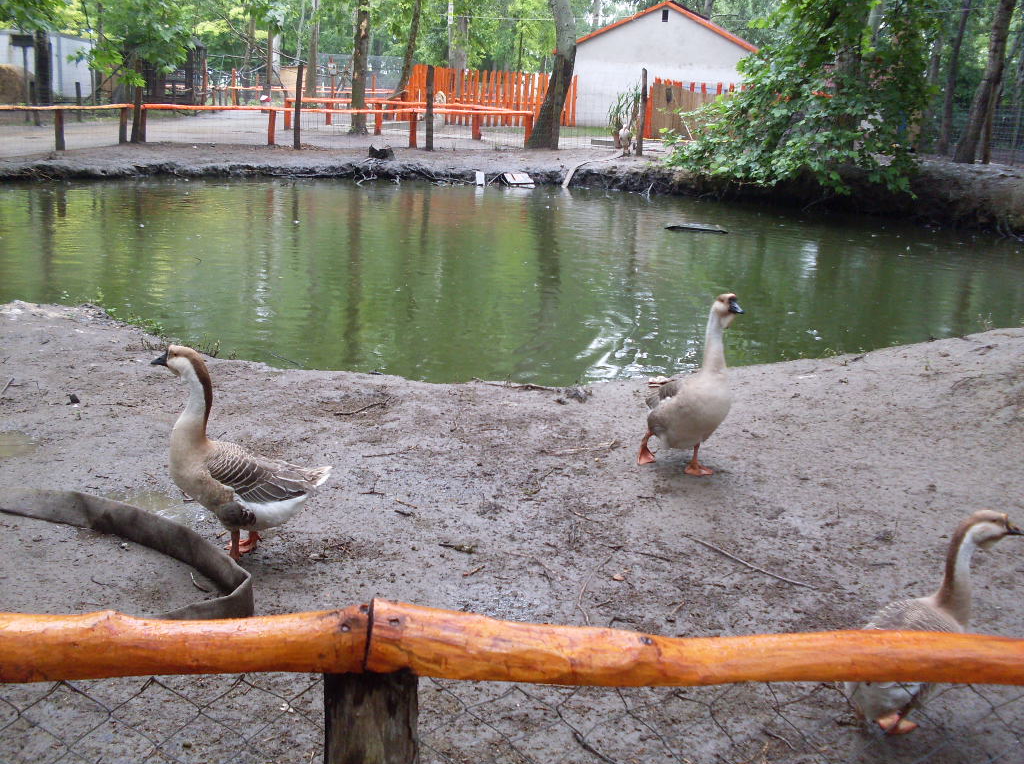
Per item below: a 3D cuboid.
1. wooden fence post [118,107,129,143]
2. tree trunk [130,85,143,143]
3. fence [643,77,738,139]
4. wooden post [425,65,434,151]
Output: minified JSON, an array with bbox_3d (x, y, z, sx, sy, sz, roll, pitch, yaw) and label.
[{"bbox_3d":[-7.580,-4.998,21.890,0.147,0.713,0.147,3,15,0],"label":"wooden fence post"},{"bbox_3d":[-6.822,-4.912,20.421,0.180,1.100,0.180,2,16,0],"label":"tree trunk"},{"bbox_3d":[4.442,-6.719,27.664,2.478,1.496,0.120,1,15,0],"label":"fence"},{"bbox_3d":[-1.768,-5.995,24.587,0.144,1.788,0.144,3,15,0],"label":"wooden post"}]

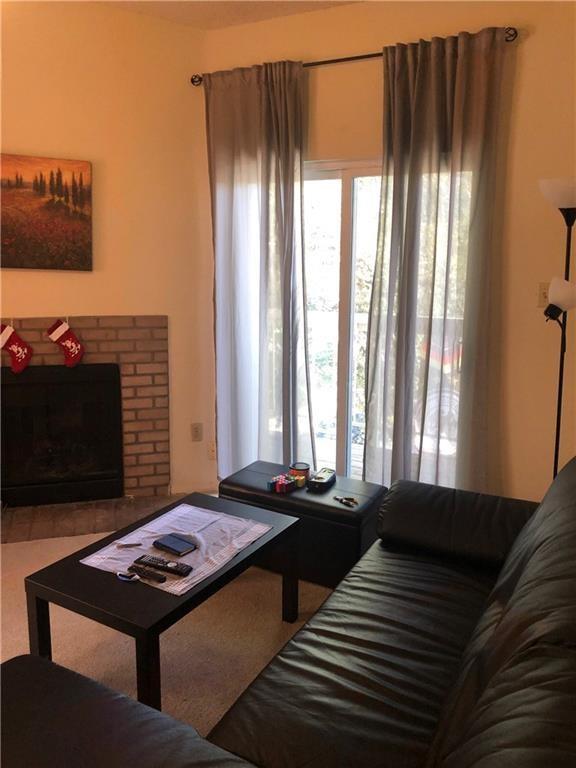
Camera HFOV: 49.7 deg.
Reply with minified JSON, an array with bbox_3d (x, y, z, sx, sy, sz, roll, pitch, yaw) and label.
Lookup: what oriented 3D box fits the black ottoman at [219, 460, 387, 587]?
[{"bbox_3d":[0.071,0.701,3.136,0.773,0.400,0.390,7,13,30],"label":"black ottoman"}]

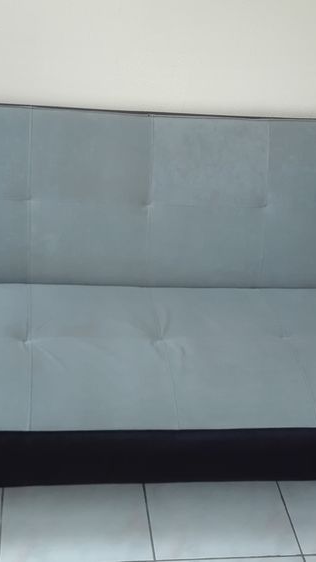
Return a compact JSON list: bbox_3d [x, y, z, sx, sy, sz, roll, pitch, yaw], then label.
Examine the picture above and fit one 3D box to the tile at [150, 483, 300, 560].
[{"bbox_3d":[0.141,0.531,1.712,0.335,0.010,0.312,1,33,-8],"label":"tile"}]

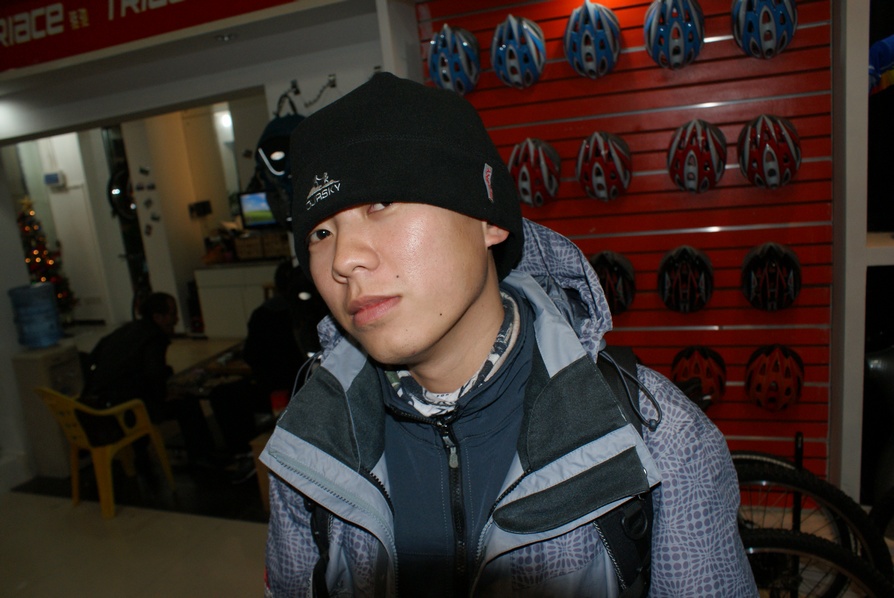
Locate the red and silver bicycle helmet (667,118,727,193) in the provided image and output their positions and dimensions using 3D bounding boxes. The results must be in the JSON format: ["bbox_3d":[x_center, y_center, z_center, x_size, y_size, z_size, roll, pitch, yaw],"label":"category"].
[{"bbox_3d":[0.969,-0.546,2.605,0.216,0.282,0.165,-2,24,19],"label":"red and silver bicycle helmet"}]

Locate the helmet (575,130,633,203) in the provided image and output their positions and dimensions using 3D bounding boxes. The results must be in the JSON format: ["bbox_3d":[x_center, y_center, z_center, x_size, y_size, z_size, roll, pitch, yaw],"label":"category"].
[{"bbox_3d":[0.615,-0.521,2.622,0.213,0.270,0.160,-2,13,20],"label":"helmet"}]

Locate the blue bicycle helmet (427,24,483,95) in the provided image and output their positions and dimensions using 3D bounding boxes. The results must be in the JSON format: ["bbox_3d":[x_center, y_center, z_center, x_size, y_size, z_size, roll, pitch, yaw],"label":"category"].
[{"bbox_3d":[0.024,-0.997,2.815,0.216,0.282,0.165,-2,24,19],"label":"blue bicycle helmet"}]

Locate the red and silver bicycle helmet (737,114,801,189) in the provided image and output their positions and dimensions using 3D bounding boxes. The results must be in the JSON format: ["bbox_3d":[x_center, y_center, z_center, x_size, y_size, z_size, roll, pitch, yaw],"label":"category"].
[{"bbox_3d":[1.151,-0.524,2.393,0.210,0.265,0.160,-8,9,19],"label":"red and silver bicycle helmet"}]

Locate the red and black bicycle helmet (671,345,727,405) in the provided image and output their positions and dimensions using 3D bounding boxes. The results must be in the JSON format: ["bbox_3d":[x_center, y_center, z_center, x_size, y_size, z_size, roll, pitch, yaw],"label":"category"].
[{"bbox_3d":[1.007,0.314,2.688,0.213,0.270,0.160,-2,13,20],"label":"red and black bicycle helmet"}]

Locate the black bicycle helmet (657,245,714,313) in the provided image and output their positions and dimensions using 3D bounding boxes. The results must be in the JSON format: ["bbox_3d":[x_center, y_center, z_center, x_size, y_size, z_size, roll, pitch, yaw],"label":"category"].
[{"bbox_3d":[0.965,-0.068,2.717,0.216,0.282,0.165,-2,24,19],"label":"black bicycle helmet"}]

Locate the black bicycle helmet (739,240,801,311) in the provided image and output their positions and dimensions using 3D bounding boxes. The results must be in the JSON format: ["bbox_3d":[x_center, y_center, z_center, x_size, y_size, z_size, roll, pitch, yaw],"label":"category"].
[{"bbox_3d":[1.212,-0.084,2.514,0.213,0.270,0.160,-2,13,20],"label":"black bicycle helmet"}]

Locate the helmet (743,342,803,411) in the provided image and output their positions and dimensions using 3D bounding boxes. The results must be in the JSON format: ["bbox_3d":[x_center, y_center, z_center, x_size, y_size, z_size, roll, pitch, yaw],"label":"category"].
[{"bbox_3d":[1.266,0.303,2.593,0.213,0.270,0.160,-2,13,20],"label":"helmet"}]

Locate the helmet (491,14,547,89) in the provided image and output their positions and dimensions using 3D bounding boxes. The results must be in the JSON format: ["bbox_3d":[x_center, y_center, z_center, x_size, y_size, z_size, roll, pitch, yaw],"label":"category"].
[{"bbox_3d":[0.285,-1.000,2.727,0.216,0.282,0.165,-2,24,19],"label":"helmet"}]

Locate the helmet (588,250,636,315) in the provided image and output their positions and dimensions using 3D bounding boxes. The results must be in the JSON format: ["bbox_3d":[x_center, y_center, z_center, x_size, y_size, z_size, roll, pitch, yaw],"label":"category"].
[{"bbox_3d":[0.680,-0.055,2.815,0.216,0.282,0.165,-2,24,19],"label":"helmet"}]

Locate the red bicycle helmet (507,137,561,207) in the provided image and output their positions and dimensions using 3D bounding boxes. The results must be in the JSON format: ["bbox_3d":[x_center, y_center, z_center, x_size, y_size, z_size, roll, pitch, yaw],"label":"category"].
[{"bbox_3d":[0.354,-0.516,2.719,0.213,0.270,0.160,-2,13,20],"label":"red bicycle helmet"}]

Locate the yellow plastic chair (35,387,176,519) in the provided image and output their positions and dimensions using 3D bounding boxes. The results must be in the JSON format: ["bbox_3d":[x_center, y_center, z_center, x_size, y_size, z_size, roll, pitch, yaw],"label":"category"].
[{"bbox_3d":[-1.896,0.789,3.723,0.510,0.720,0.470,3,14,39],"label":"yellow plastic chair"}]

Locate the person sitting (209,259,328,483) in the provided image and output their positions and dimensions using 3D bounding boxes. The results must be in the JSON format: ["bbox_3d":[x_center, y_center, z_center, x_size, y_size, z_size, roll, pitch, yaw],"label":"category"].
[{"bbox_3d":[-0.945,0.404,3.711,0.700,1.220,0.500,-3,12,13],"label":"person sitting"}]

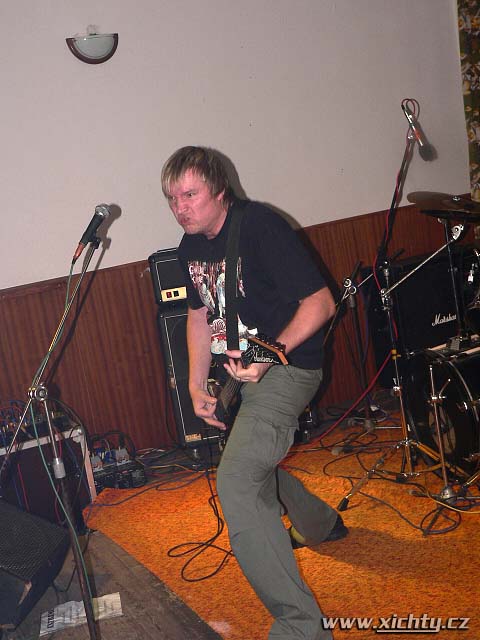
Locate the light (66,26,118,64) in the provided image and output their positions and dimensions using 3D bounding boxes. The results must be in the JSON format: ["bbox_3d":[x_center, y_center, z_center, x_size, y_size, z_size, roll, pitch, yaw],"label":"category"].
[{"bbox_3d":[-0.793,-1.482,5.642,0.295,0.160,0.110,-13,9,-24],"label":"light"}]

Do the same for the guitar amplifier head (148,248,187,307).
[{"bbox_3d":[-0.094,-0.283,5.651,0.730,0.265,0.270,-9,8,3],"label":"guitar amplifier head"}]

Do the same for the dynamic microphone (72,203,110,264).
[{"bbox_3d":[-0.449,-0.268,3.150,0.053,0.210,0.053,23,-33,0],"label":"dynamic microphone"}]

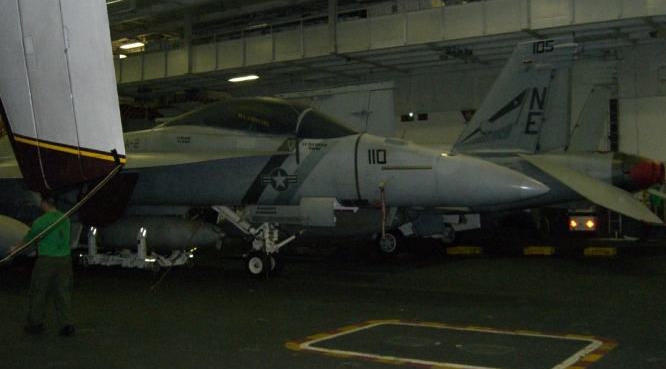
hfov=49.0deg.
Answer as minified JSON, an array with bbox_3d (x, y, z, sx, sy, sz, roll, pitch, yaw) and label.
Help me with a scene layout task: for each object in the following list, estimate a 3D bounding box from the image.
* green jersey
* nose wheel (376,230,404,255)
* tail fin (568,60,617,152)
[{"bbox_3d":[-3.587,0.626,9.150,0.540,0.580,0.360,1,-2,-38],"label":"green jersey"},{"bbox_3d":[1.503,1.529,19.100,0.760,0.760,0.280,-1,-2,35],"label":"nose wheel"},{"bbox_3d":[5.684,-1.960,19.100,3.200,2.550,0.320,-1,-21,35],"label":"tail fin"}]

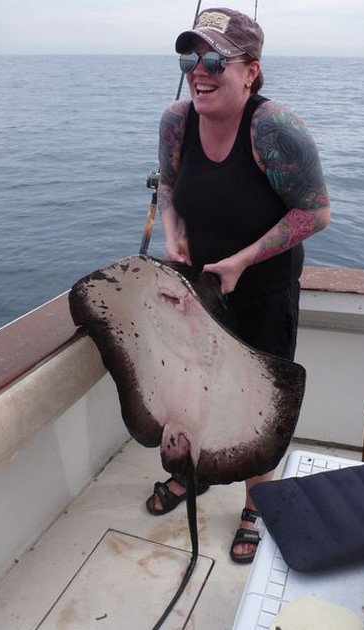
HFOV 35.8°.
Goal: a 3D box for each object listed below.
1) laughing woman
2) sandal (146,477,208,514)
[{"bbox_3d":[0.135,-0.002,1.709,0.520,1.640,0.440,15,28,29],"label":"laughing woman"},{"bbox_3d":[-0.008,0.654,2.126,0.260,0.100,0.100,-13,28,-27],"label":"sandal"}]

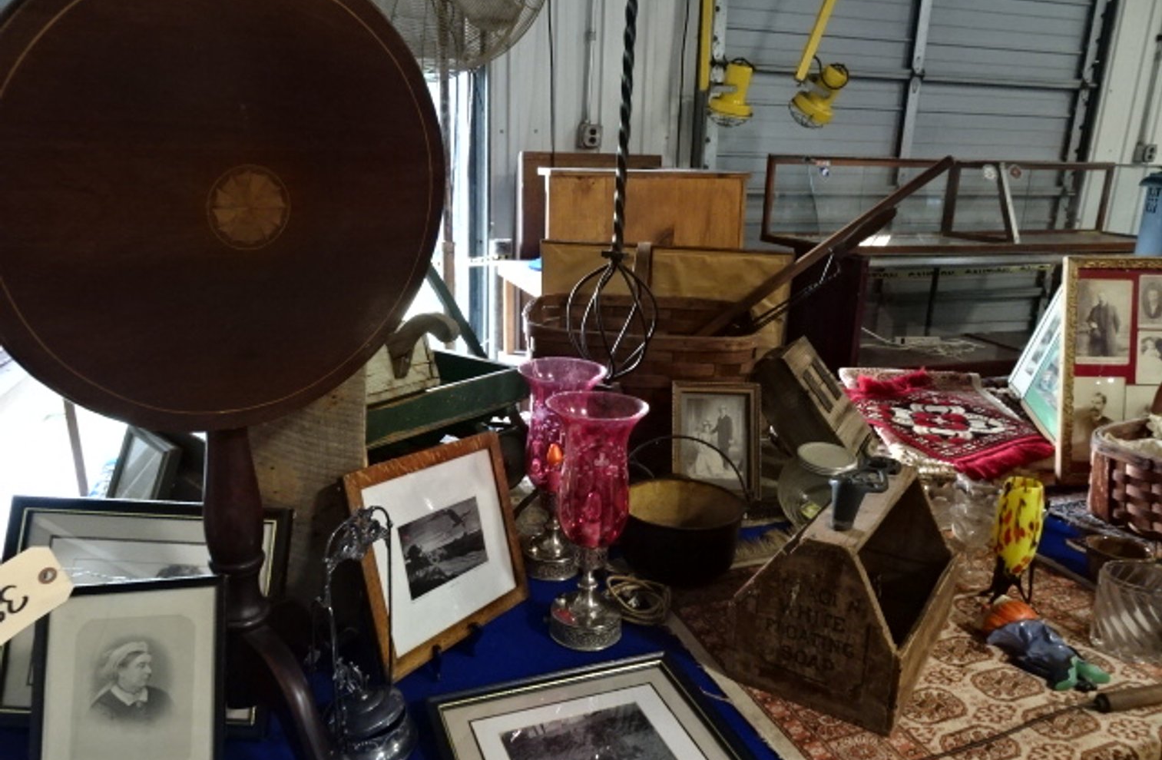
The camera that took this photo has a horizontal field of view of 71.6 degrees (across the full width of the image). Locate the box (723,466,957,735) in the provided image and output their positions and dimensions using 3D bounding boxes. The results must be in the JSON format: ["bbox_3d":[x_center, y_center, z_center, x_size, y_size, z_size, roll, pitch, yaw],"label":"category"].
[{"bbox_3d":[0.414,0.298,1.253,0.231,0.255,0.350,12,19,31],"label":"box"}]

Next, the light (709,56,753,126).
[{"bbox_3d":[0.662,-1.266,3.550,0.200,0.300,0.200,-4,17,-18],"label":"light"}]

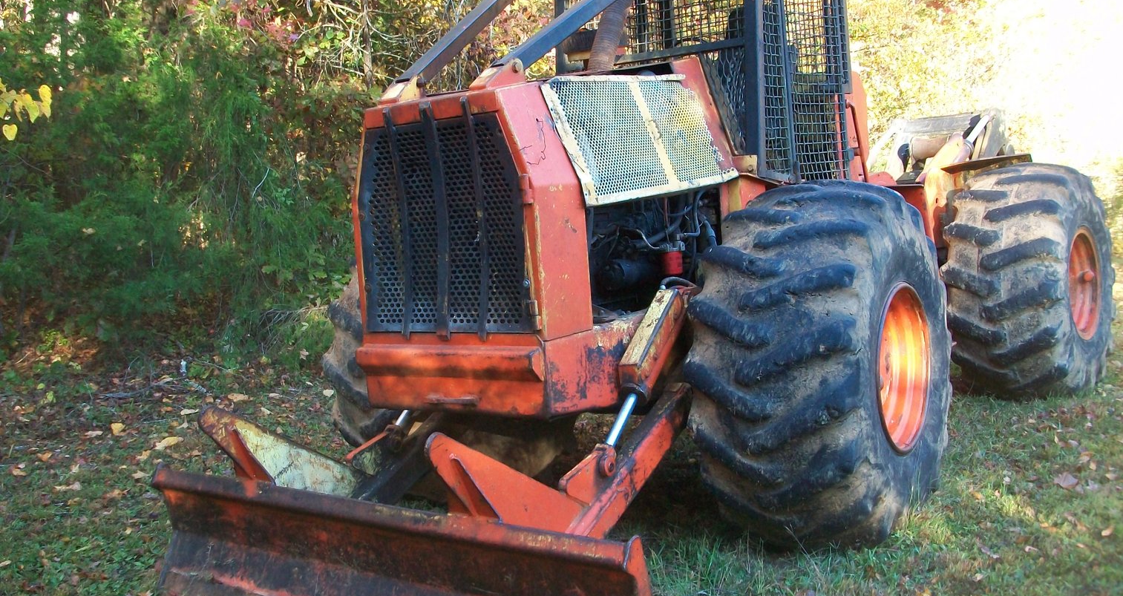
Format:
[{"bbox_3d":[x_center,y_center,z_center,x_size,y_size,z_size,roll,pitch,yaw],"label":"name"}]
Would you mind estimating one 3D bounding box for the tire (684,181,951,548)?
[{"bbox_3d":[1.166,0.283,4.774,0.710,1.520,1.540,0,7,34],"label":"tire"}]

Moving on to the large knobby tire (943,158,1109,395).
[{"bbox_3d":[3.112,-0.101,7.271,0.710,1.520,1.540,1,7,40],"label":"large knobby tire"}]

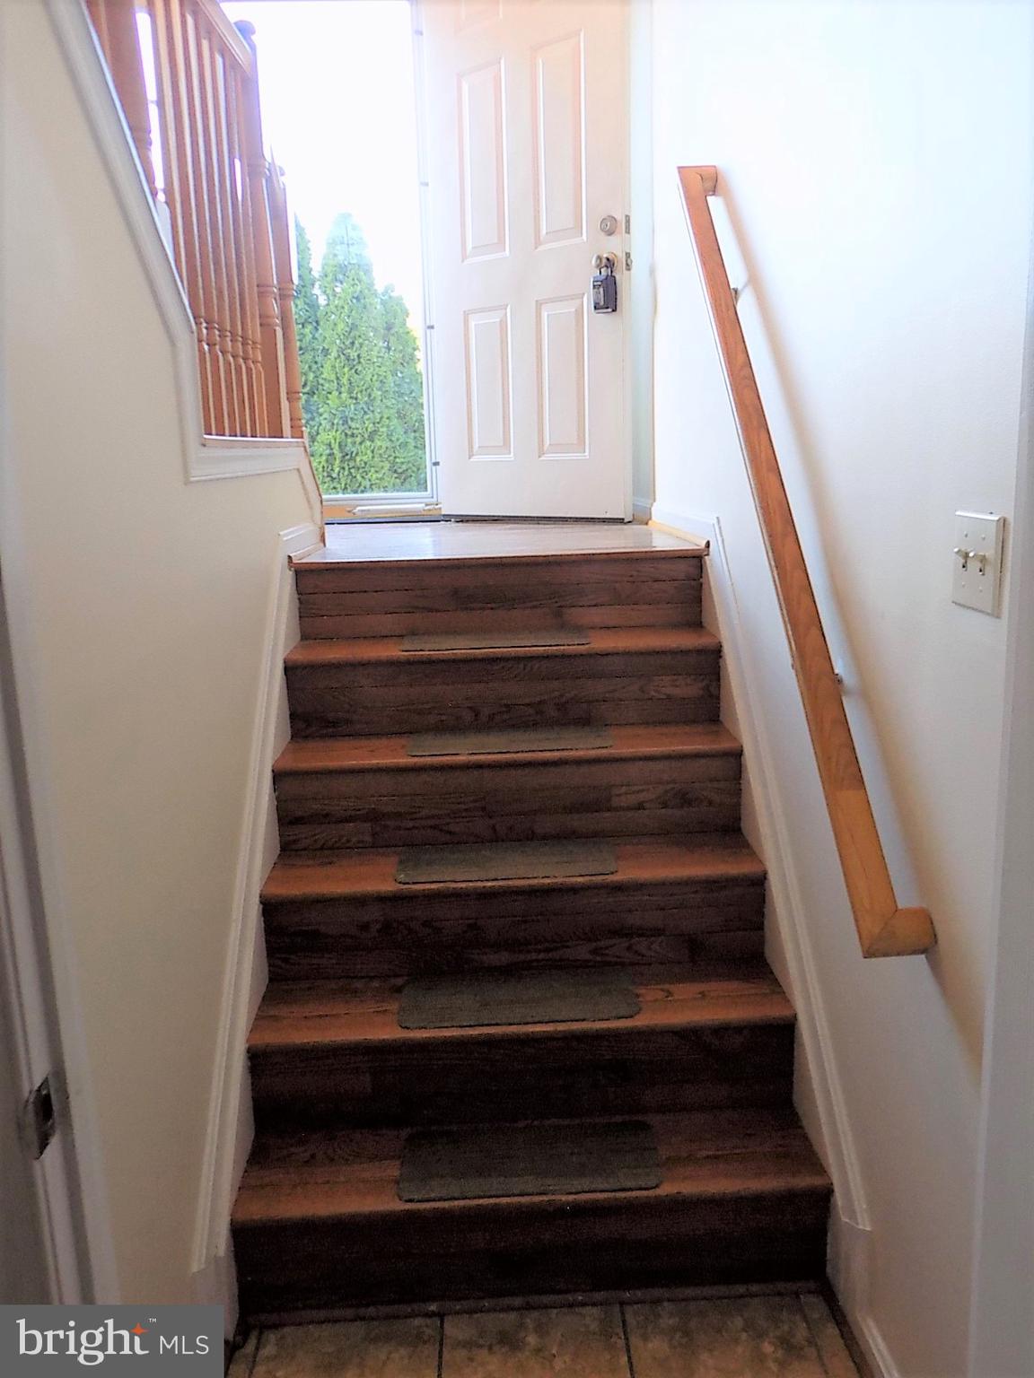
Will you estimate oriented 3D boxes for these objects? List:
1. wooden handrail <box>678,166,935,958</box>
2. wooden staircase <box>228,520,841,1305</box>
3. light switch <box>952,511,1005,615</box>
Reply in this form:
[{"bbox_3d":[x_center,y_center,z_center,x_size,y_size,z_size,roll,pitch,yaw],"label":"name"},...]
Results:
[{"bbox_3d":[0.469,-0.420,2.004,0.097,0.048,1.909,-2,56,-2],"label":"wooden handrail"},{"bbox_3d":[-0.007,0.358,2.345,1.050,1.235,1.186,-2,11,-2],"label":"wooden staircase"},{"bbox_3d":[0.541,-0.151,1.288,0.020,0.114,0.117,-2,11,-2],"label":"light switch"}]

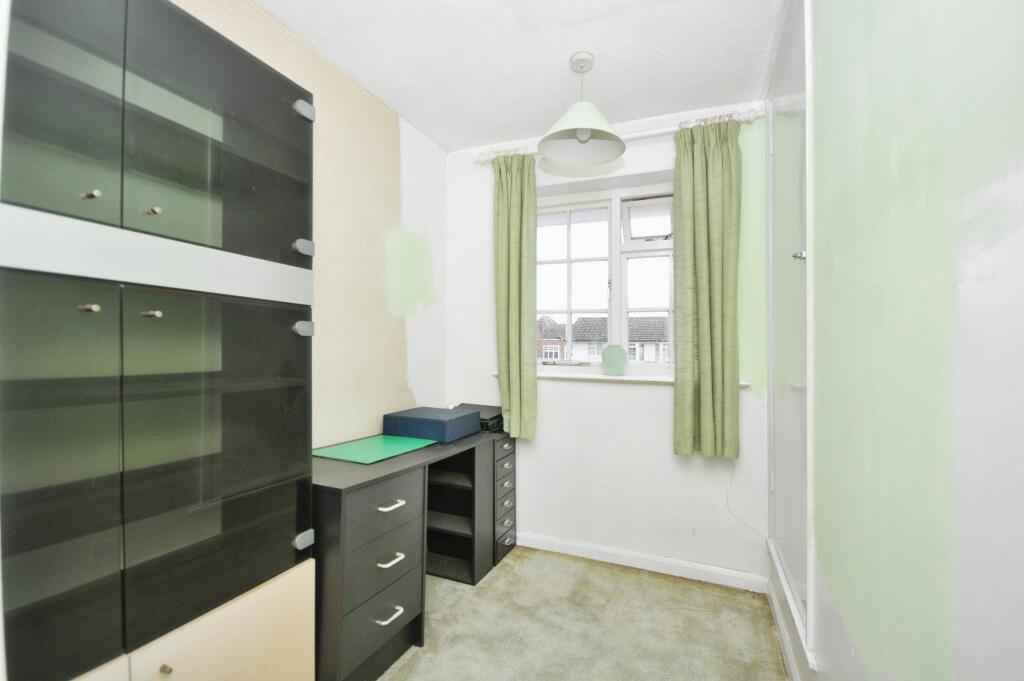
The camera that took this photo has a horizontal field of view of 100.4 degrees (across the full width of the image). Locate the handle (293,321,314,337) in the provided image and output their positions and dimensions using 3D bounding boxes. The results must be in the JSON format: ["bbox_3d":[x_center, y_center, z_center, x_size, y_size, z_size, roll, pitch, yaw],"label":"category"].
[{"bbox_3d":[-0.610,-0.035,1.251,0.022,0.046,0.062,0,-1,22],"label":"handle"}]

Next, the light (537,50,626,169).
[{"bbox_3d":[0.295,-0.996,1.800,0.359,0.378,0.359,0,-1,22],"label":"light"}]

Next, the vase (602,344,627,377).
[{"bbox_3d":[0.580,0.115,2.430,0.140,0.176,0.140,0,-1,22],"label":"vase"}]

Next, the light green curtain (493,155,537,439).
[{"bbox_3d":[0.016,-0.243,2.466,0.265,1.615,0.090,0,-1,22],"label":"light green curtain"}]

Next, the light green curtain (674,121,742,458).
[{"bbox_3d":[0.955,-0.237,2.082,0.285,1.620,0.100,0,-1,22],"label":"light green curtain"}]

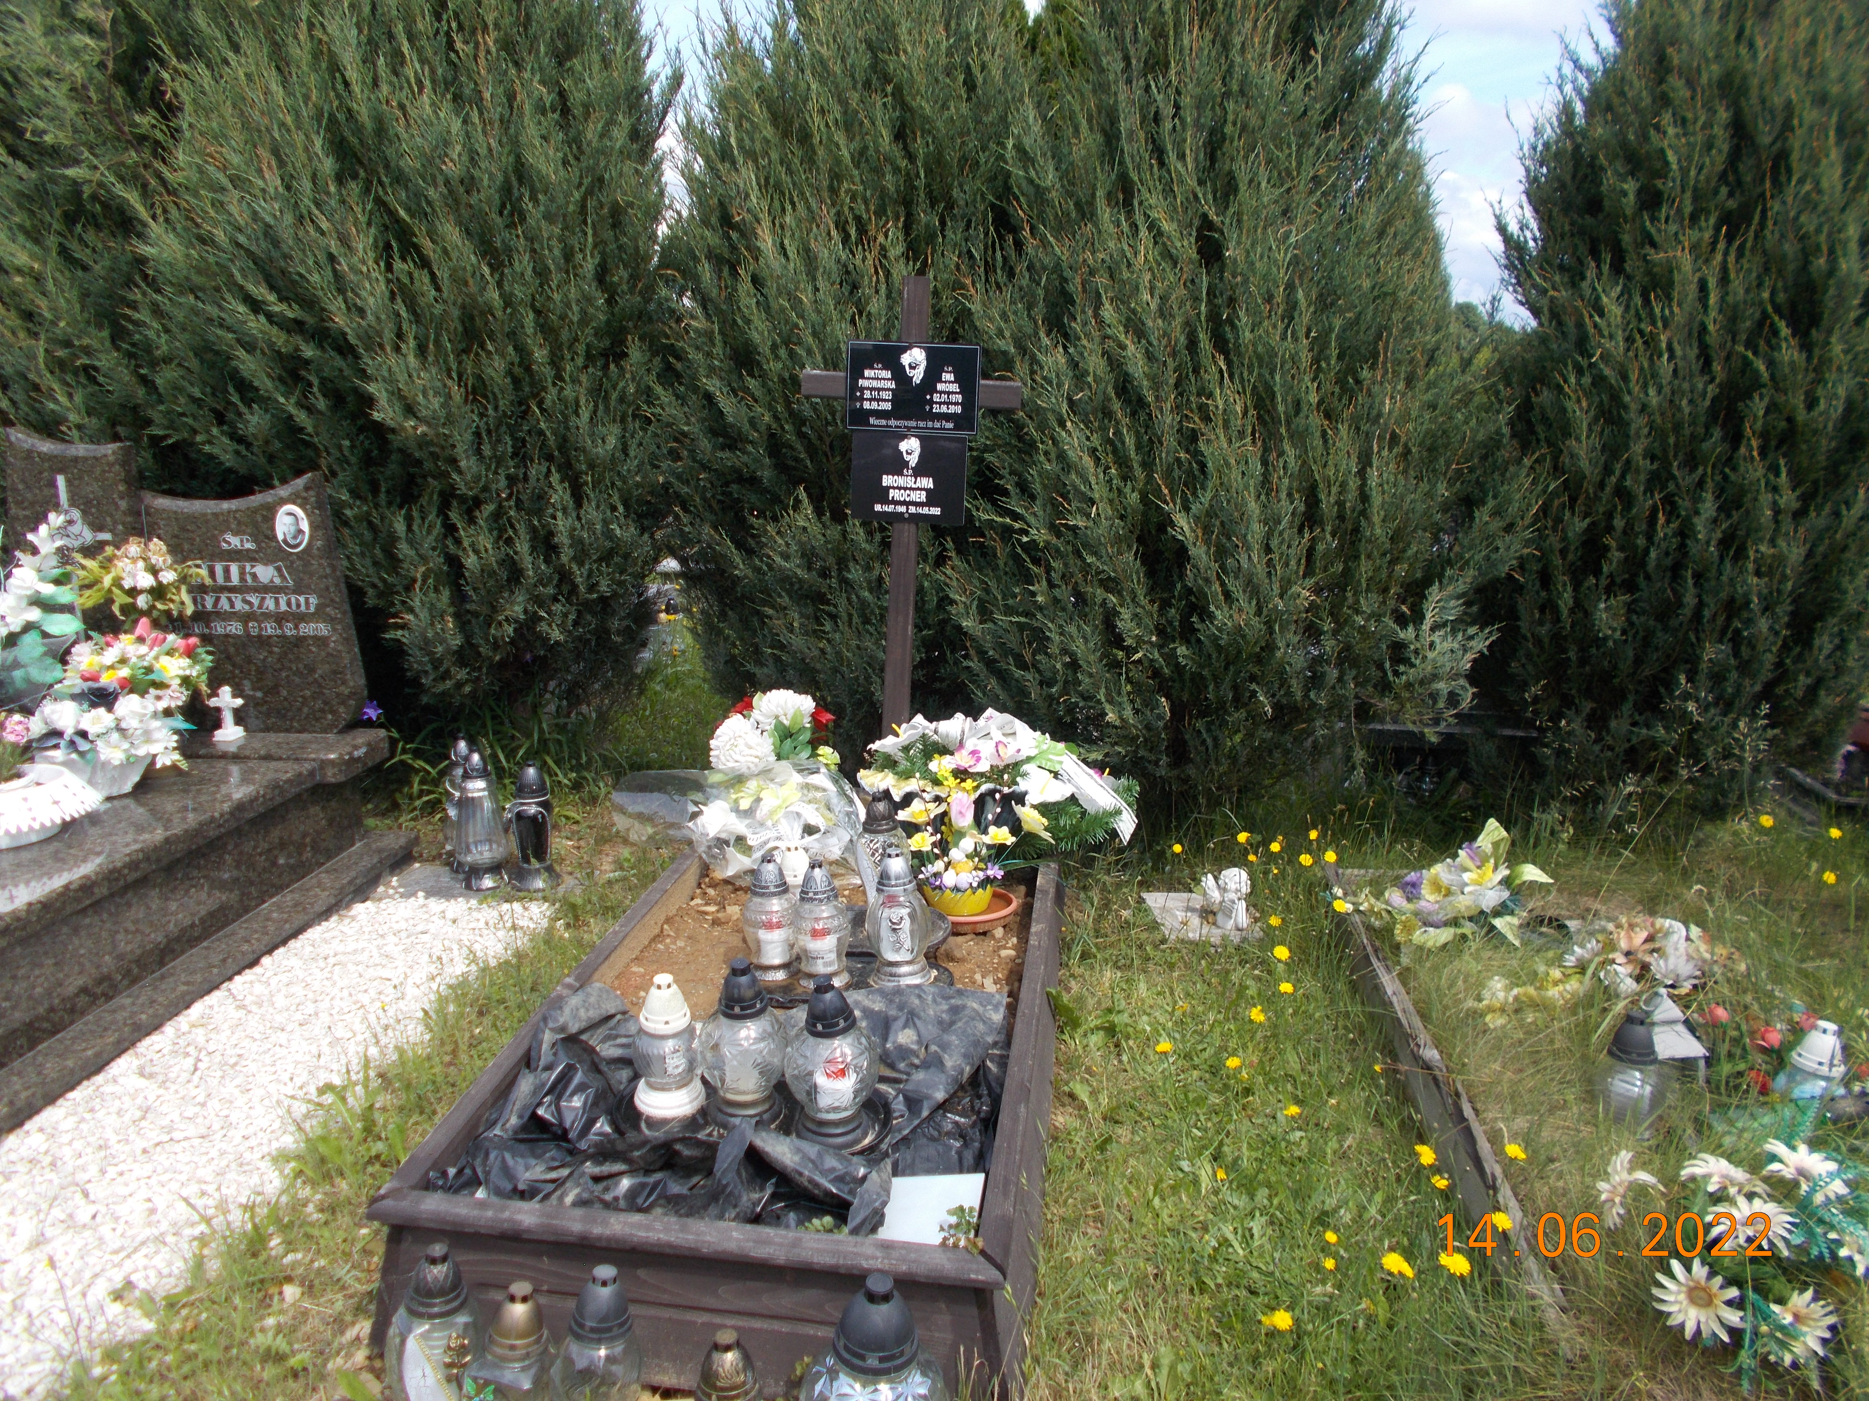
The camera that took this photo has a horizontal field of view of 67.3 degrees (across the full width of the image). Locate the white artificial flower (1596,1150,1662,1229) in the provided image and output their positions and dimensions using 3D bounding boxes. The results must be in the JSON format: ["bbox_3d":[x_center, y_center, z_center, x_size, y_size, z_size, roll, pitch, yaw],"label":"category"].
[{"bbox_3d":[1.046,0.736,2.115,0.085,0.115,0.105,-3,14,-16],"label":"white artificial flower"}]

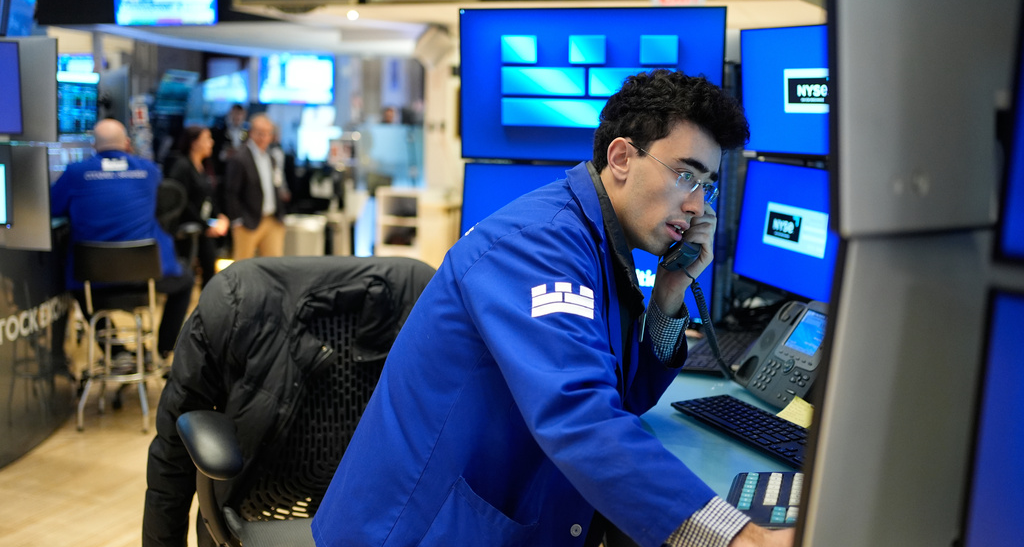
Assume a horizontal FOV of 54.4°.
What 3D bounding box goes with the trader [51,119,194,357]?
[{"bbox_3d":[-2.160,-0.197,5.550,0.680,1.270,0.660,-1,8,-14],"label":"trader"}]

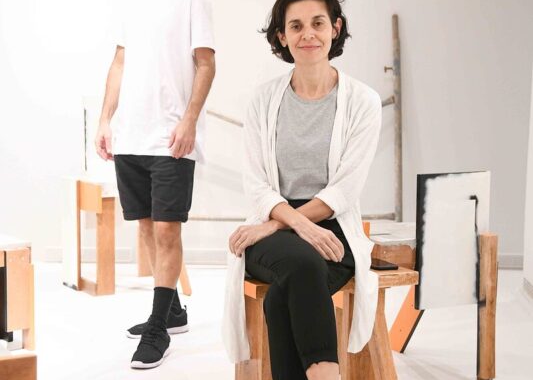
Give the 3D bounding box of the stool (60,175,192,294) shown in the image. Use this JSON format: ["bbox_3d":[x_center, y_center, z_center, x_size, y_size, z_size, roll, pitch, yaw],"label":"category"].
[{"bbox_3d":[-0.730,0.238,5.408,0.534,0.574,0.625,-2,5,-32],"label":"stool"}]

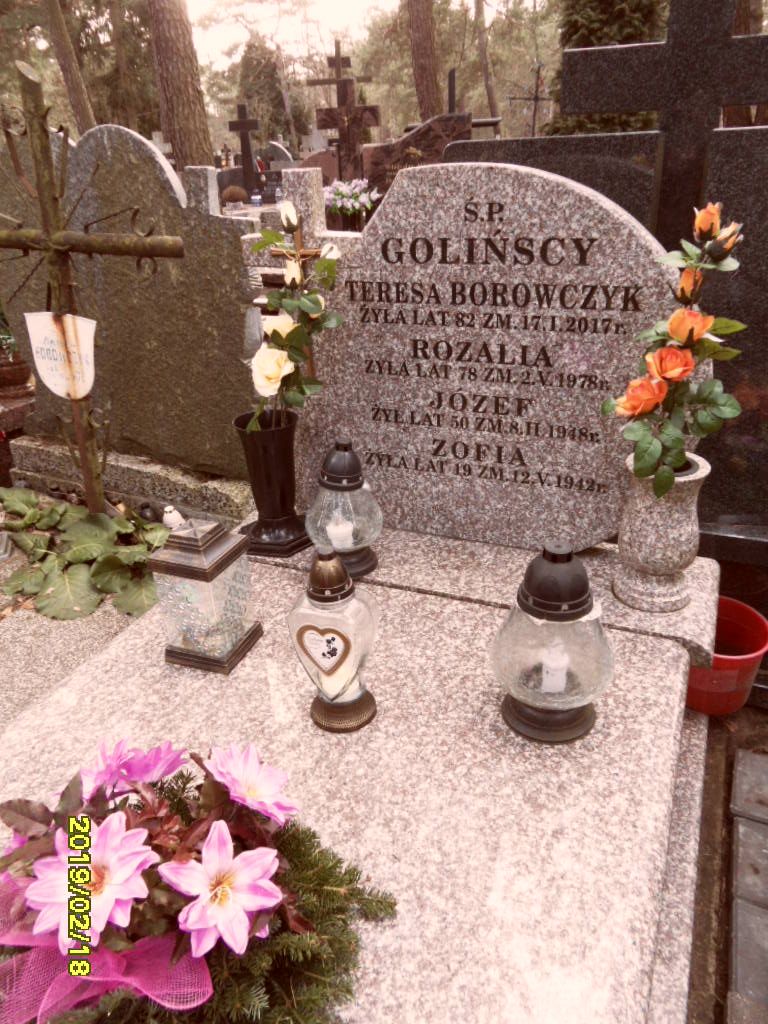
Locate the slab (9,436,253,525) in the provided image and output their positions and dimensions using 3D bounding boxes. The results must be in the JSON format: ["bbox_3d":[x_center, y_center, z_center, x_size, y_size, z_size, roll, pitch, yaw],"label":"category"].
[{"bbox_3d":[-0.633,-0.130,1.878,0.830,0.090,0.220,10,29,26],"label":"slab"}]

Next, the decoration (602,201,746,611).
[{"bbox_3d":[0.474,-0.148,1.168,0.230,0.650,0.190,9,28,23],"label":"decoration"}]

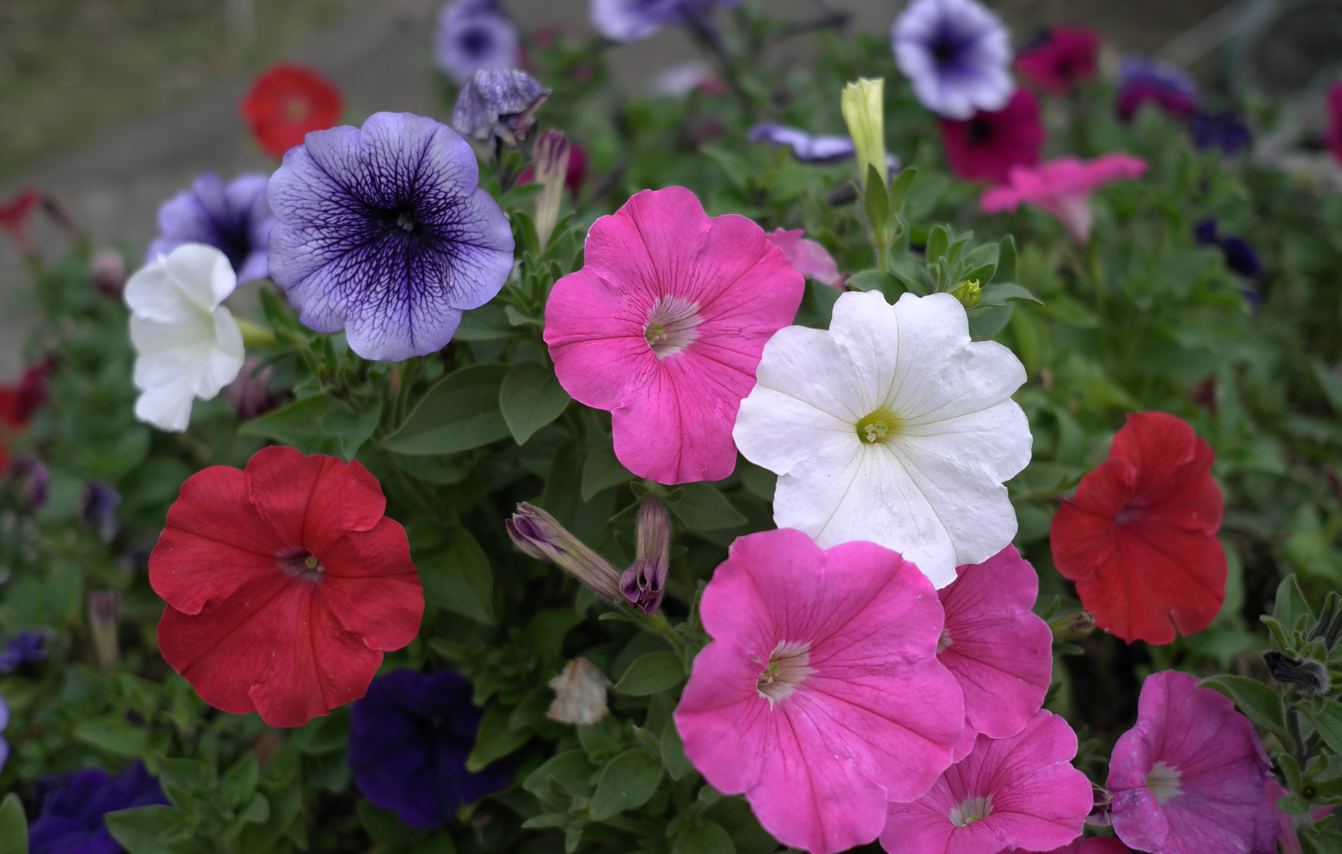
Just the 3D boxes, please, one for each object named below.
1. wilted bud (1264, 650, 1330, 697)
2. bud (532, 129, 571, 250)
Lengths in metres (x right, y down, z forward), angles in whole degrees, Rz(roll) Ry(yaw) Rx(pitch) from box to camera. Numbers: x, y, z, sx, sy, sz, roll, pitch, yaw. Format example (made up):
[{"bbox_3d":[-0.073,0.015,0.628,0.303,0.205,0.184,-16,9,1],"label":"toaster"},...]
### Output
[{"bbox_3d":[0.180,0.071,0.375,0.020,0.012,0.011,13,21,-18],"label":"wilted bud"},{"bbox_3d":[-0.045,-0.089,0.485,0.013,0.044,0.013,2,15,-6],"label":"bud"}]

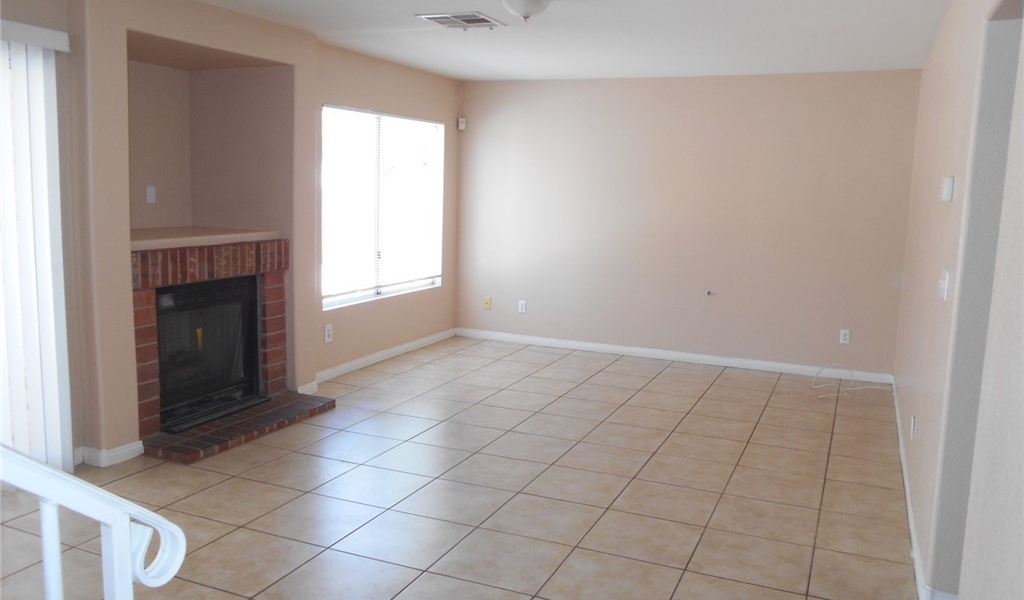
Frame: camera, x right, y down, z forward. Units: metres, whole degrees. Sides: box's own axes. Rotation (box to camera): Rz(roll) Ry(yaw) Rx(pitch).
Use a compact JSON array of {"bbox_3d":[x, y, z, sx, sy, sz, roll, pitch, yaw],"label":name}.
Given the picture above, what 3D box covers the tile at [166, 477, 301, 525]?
[{"bbox_3d":[-1.281,0.941,3.602,0.450,0.010,0.450,5,8,24],"label":"tile"}]

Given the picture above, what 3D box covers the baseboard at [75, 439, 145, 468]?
[{"bbox_3d":[-2.154,0.818,4.110,0.160,0.090,0.330,4,8,24],"label":"baseboard"}]

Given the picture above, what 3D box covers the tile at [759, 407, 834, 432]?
[{"bbox_3d":[1.943,0.812,5.233,0.450,0.012,0.450,4,8,23],"label":"tile"}]

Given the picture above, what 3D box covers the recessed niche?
[{"bbox_3d":[-2.153,-0.949,4.767,0.920,1.080,1.360,5,8,23],"label":"recessed niche"}]

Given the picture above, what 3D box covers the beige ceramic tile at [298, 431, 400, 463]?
[{"bbox_3d":[-0.910,0.842,4.455,0.449,0.010,0.442,5,9,24],"label":"beige ceramic tile"}]

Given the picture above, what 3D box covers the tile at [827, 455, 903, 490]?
[{"bbox_3d":[1.908,0.924,4.133,0.373,0.010,0.445,4,8,24],"label":"tile"}]

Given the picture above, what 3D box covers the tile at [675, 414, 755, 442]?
[{"bbox_3d":[1.313,0.827,4.942,0.450,0.012,0.450,4,8,24],"label":"tile"}]

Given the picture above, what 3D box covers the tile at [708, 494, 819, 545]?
[{"bbox_3d":[1.161,1.006,3.527,0.449,0.010,0.442,5,9,24],"label":"tile"}]

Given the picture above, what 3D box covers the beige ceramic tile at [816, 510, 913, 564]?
[{"bbox_3d":[1.540,1.036,3.357,0.372,0.010,0.442,5,9,24],"label":"beige ceramic tile"}]

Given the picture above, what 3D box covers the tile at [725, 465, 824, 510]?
[{"bbox_3d":[1.347,0.957,3.926,0.450,0.012,0.450,4,8,24],"label":"tile"}]

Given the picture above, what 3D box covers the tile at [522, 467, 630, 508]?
[{"bbox_3d":[0.335,0.943,3.885,0.450,0.012,0.450,4,8,24],"label":"tile"}]

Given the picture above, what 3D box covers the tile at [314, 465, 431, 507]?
[{"bbox_3d":[-0.681,0.924,3.829,0.450,0.010,0.450,5,8,24],"label":"tile"}]

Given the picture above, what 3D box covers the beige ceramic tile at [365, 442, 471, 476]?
[{"bbox_3d":[-0.499,0.881,4.252,0.450,0.012,0.450,4,8,24],"label":"beige ceramic tile"}]

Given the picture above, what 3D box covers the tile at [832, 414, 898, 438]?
[{"bbox_3d":[2.274,0.827,4.949,0.373,0.010,0.445,4,8,24],"label":"tile"}]

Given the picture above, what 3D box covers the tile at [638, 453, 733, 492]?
[{"bbox_3d":[0.933,0.922,4.107,0.450,0.010,0.450,5,8,24],"label":"tile"}]

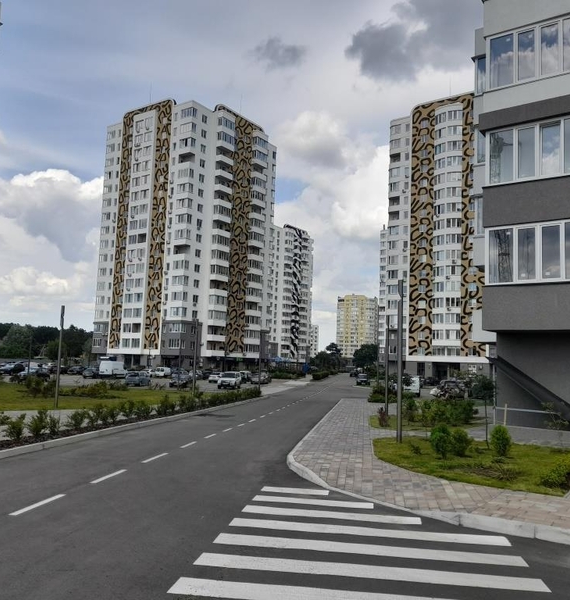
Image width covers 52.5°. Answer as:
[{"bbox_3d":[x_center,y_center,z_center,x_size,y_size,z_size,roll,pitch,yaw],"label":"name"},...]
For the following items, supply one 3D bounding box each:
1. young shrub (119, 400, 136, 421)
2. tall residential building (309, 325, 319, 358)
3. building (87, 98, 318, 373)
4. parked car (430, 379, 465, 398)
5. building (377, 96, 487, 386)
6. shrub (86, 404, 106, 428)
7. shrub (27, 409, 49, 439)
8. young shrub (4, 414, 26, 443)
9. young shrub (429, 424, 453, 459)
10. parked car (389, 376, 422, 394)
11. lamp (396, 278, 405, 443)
[{"bbox_3d":[-5.263,3.677,19.380,0.536,0.619,0.536,2,-6,0],"label":"young shrub"},{"bbox_3d":[20.541,33.513,417.427,16.000,31.000,18.000,1,-6,8],"label":"tall residential building"},{"bbox_3d":[-21.614,-11.494,129.587,25.800,53.800,28.300,-2,-7,35],"label":"building"},{"bbox_3d":[13.105,7.214,46.576,1.760,1.500,4.300,-2,-7,35],"label":"parked car"},{"bbox_3d":[38.196,-10.588,120.921,25.500,54.410,25.000,-2,-7,34],"label":"building"},{"bbox_3d":[-5.460,3.351,16.717,0.577,0.664,0.577,2,-6,0],"label":"shrub"},{"bbox_3d":[-6.739,3.376,15.795,0.571,0.779,0.571,1,-6,8],"label":"shrub"},{"bbox_3d":[-6.095,2.880,13.072,0.497,0.587,0.497,2,-6,0],"label":"young shrub"},{"bbox_3d":[3.361,3.015,12.318,0.485,0.733,0.485,2,-6,0],"label":"young shrub"},{"bbox_3d":[11.040,7.923,53.088,1.800,1.830,4.400,-1,-6,25],"label":"parked car"},{"bbox_3d":[2.809,1.427,13.911,0.150,3.950,0.150,1,-5,7],"label":"lamp"}]

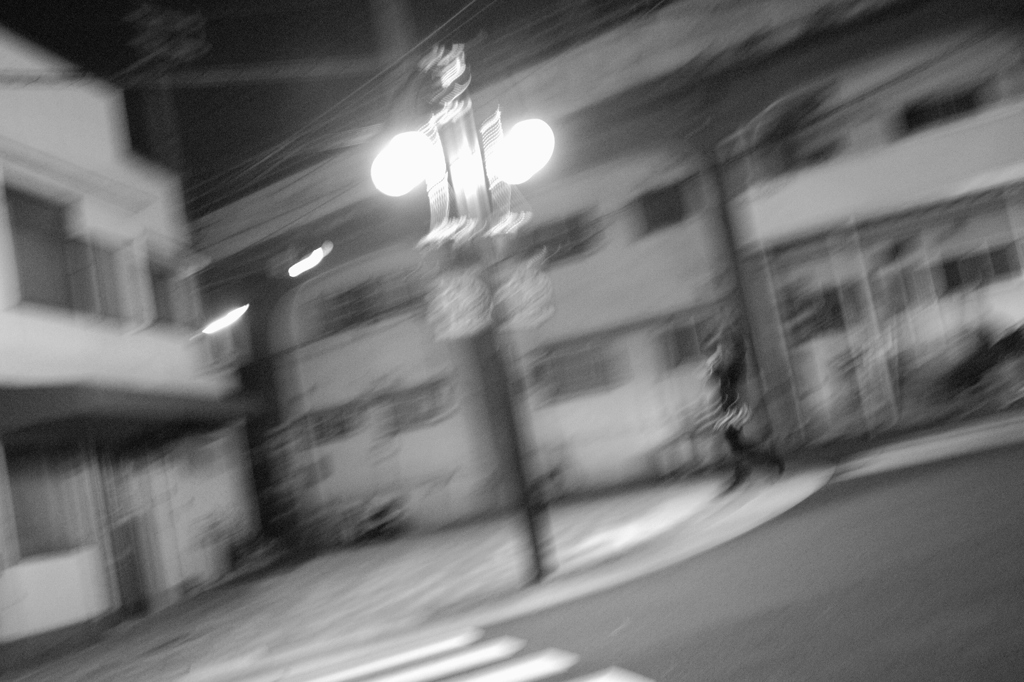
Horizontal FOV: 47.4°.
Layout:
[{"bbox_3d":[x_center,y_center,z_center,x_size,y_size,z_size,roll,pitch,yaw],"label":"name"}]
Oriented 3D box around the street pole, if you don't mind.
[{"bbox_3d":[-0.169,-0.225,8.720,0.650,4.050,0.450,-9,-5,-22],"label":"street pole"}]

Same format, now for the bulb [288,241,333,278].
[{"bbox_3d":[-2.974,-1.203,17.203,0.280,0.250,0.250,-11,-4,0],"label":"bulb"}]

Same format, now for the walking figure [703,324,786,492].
[{"bbox_3d":[2.541,0.781,13.294,0.680,1.730,0.500,-9,-5,-18],"label":"walking figure"}]

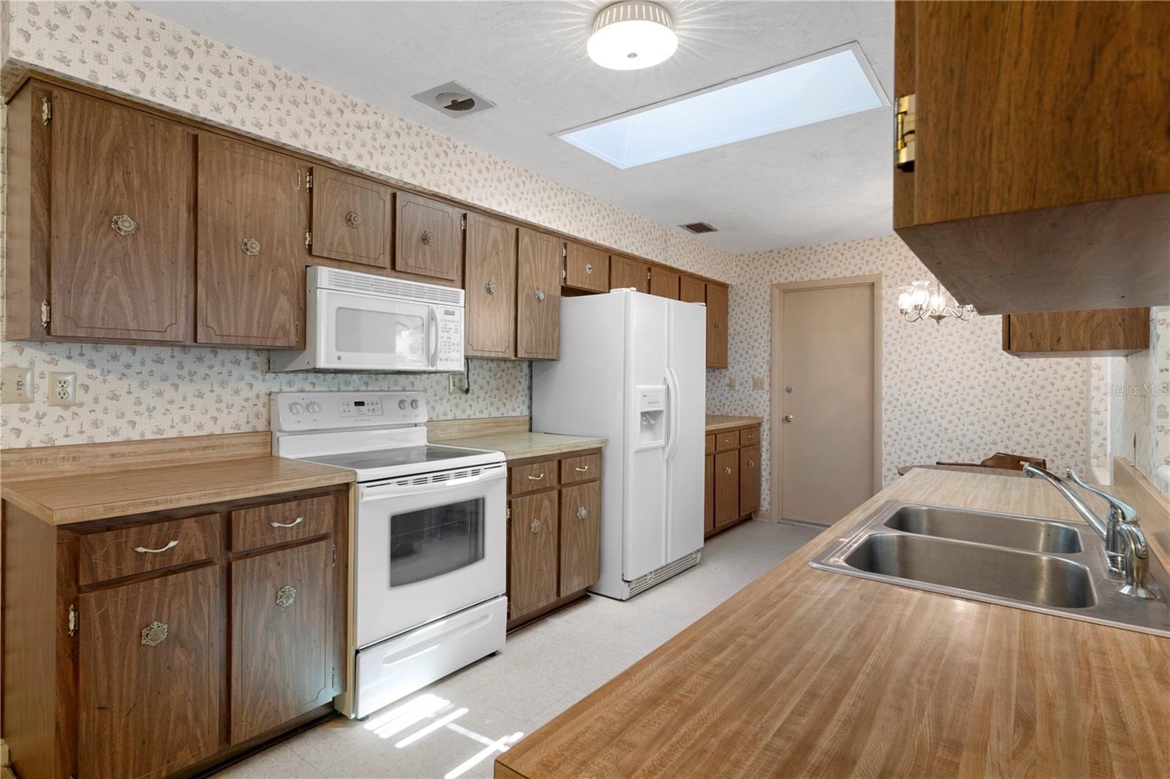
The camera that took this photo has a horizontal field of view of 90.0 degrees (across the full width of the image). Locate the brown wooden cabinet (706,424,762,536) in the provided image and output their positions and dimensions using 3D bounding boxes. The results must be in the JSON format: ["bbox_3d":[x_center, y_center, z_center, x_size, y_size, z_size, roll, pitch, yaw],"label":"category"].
[{"bbox_3d":[0.903,0.747,4.914,0.635,0.880,1.480,1,1,37],"label":"brown wooden cabinet"}]

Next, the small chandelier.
[{"bbox_3d":[2.241,-0.593,3.694,0.440,0.360,0.440,1,1,37],"label":"small chandelier"}]

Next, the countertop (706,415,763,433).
[{"bbox_3d":[0.908,0.287,4.900,0.650,0.040,1.490,1,1,37],"label":"countertop"}]

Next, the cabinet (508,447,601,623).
[{"bbox_3d":[-0.397,0.762,3.204,0.640,0.876,0.795,1,1,37],"label":"cabinet"}]

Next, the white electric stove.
[{"bbox_3d":[-0.825,0.612,2.555,0.685,1.187,0.755,1,1,37],"label":"white electric stove"}]

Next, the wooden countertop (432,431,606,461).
[{"bbox_3d":[-0.385,0.307,3.192,0.665,0.038,0.805,1,1,37],"label":"wooden countertop"}]

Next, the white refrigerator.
[{"bbox_3d":[0.264,0.314,3.849,0.820,1.765,0.902,1,1,37],"label":"white refrigerator"}]

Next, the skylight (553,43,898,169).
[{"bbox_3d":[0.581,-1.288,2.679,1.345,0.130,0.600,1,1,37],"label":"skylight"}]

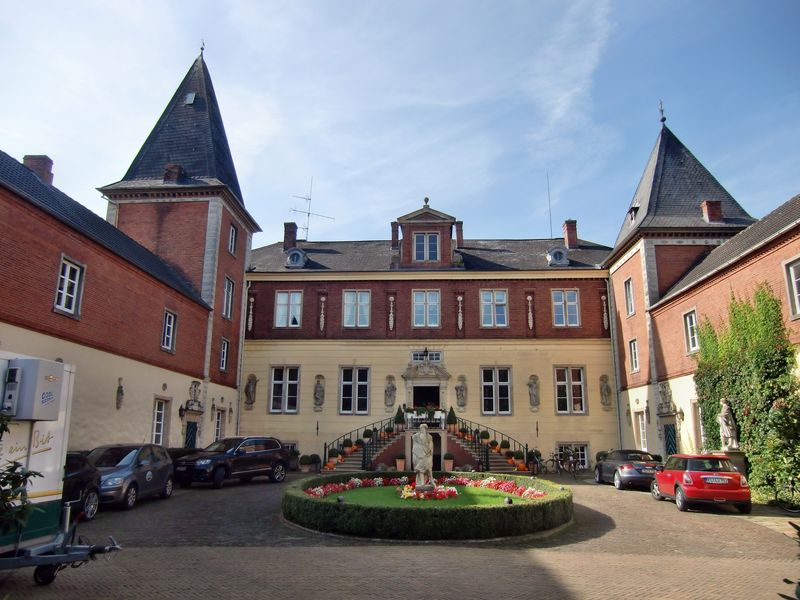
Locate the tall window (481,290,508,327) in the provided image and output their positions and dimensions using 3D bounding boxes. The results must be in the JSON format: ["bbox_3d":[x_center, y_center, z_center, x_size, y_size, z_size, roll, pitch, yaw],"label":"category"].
[{"bbox_3d":[4.970,0.433,29.290,1.513,2.010,0.250,0,-13,3],"label":"tall window"}]

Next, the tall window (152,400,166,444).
[{"bbox_3d":[-9.510,4.805,21.935,0.200,1.780,1.120,0,-14,3],"label":"tall window"}]

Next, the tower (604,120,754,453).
[{"bbox_3d":[13.684,-0.647,26.699,6.200,17.600,6.200,0,-13,3],"label":"tower"}]

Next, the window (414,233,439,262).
[{"bbox_3d":[1.571,-3.113,32.888,1.440,1.860,0.220,0,-14,3],"label":"window"}]

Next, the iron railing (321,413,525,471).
[{"bbox_3d":[1.306,7.271,28.354,10.300,2.850,2.500,0,-14,3],"label":"iron railing"}]

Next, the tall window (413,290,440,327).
[{"bbox_3d":[1.491,0.492,31.225,1.570,2.150,0.200,0,-14,3],"label":"tall window"}]

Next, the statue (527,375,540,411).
[{"bbox_3d":[7.296,5.055,30.313,0.720,1.950,0.500,0,-14,3],"label":"statue"}]

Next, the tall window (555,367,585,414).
[{"bbox_3d":[9.325,4.950,30.339,1.660,2.580,0.220,0,-14,3],"label":"tall window"}]

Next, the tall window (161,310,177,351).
[{"bbox_3d":[-8.757,1.199,21.003,0.250,1.580,1.220,0,-13,3],"label":"tall window"}]

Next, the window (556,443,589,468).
[{"bbox_3d":[9.095,8.182,29.195,1.715,1.385,0.220,0,-14,3],"label":"window"}]

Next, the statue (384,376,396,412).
[{"bbox_3d":[-0.506,5.153,30.326,0.685,1.972,0.500,0,-14,3],"label":"statue"}]

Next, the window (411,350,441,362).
[{"bbox_3d":[1.490,3.177,31.192,1.720,0.660,0.180,0,-14,3],"label":"window"}]

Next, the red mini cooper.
[{"bbox_3d":[8.445,5.141,15.844,1.700,1.407,3.700,-2,-14,12],"label":"red mini cooper"}]

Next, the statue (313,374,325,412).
[{"bbox_3d":[-4.470,5.128,30.371,0.640,1.930,0.420,0,-14,3],"label":"statue"}]

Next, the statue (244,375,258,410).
[{"bbox_3d":[-8.208,5.126,30.692,0.712,1.986,0.500,0,-14,3],"label":"statue"}]

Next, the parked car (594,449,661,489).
[{"bbox_3d":[9.012,6.616,21.808,1.860,1.352,4.178,0,-14,1],"label":"parked car"}]

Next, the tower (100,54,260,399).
[{"bbox_3d":[-11.794,-3.999,30.541,6.600,22.000,6.500,0,-14,3],"label":"tower"}]

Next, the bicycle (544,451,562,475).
[{"bbox_3d":[7.276,7.682,26.232,0.600,1.100,1.750,8,-15,-30],"label":"bicycle"}]

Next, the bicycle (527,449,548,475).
[{"bbox_3d":[6.722,7.913,27.030,0.600,1.100,1.750,-7,-15,27],"label":"bicycle"}]

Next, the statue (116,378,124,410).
[{"bbox_3d":[-9.268,3.122,18.405,0.180,1.050,0.360,0,-14,3],"label":"statue"}]

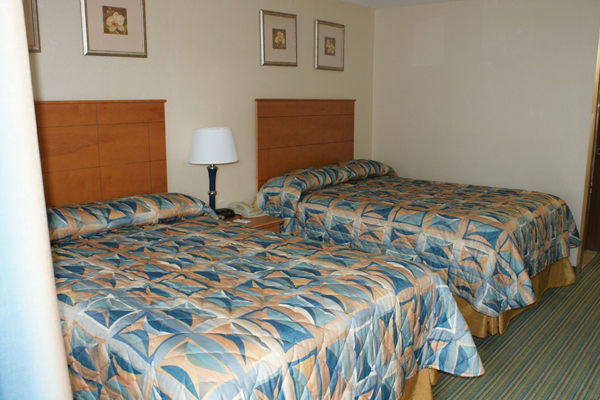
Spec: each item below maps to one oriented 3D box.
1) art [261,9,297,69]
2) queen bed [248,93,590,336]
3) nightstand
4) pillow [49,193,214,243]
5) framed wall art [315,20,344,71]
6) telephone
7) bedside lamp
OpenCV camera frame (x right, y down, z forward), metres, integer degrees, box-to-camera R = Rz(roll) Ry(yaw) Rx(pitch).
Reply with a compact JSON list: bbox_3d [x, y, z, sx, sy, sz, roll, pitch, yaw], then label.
[{"bbox_3d":[-0.163,-1.387,4.318,0.030,0.463,0.448,10,15,41],"label":"art"},{"bbox_3d":[0.904,-0.078,4.137,2.175,1.489,1.548,10,15,41],"label":"queen bed"},{"bbox_3d":[-0.526,0.449,3.860,0.496,0.569,0.628,10,15,41],"label":"nightstand"},{"bbox_3d":[-1.120,0.087,3.093,0.423,0.204,1.285,10,15,41],"label":"pillow"},{"bbox_3d":[0.308,-1.484,4.838,0.030,0.463,0.448,10,15,41],"label":"framed wall art"},{"bbox_3d":[-0.422,0.075,4.051,0.212,0.095,0.219,-7,13,-32],"label":"telephone"},{"bbox_3d":[-0.622,-0.168,3.677,0.358,0.723,0.358,0,11,0],"label":"bedside lamp"}]

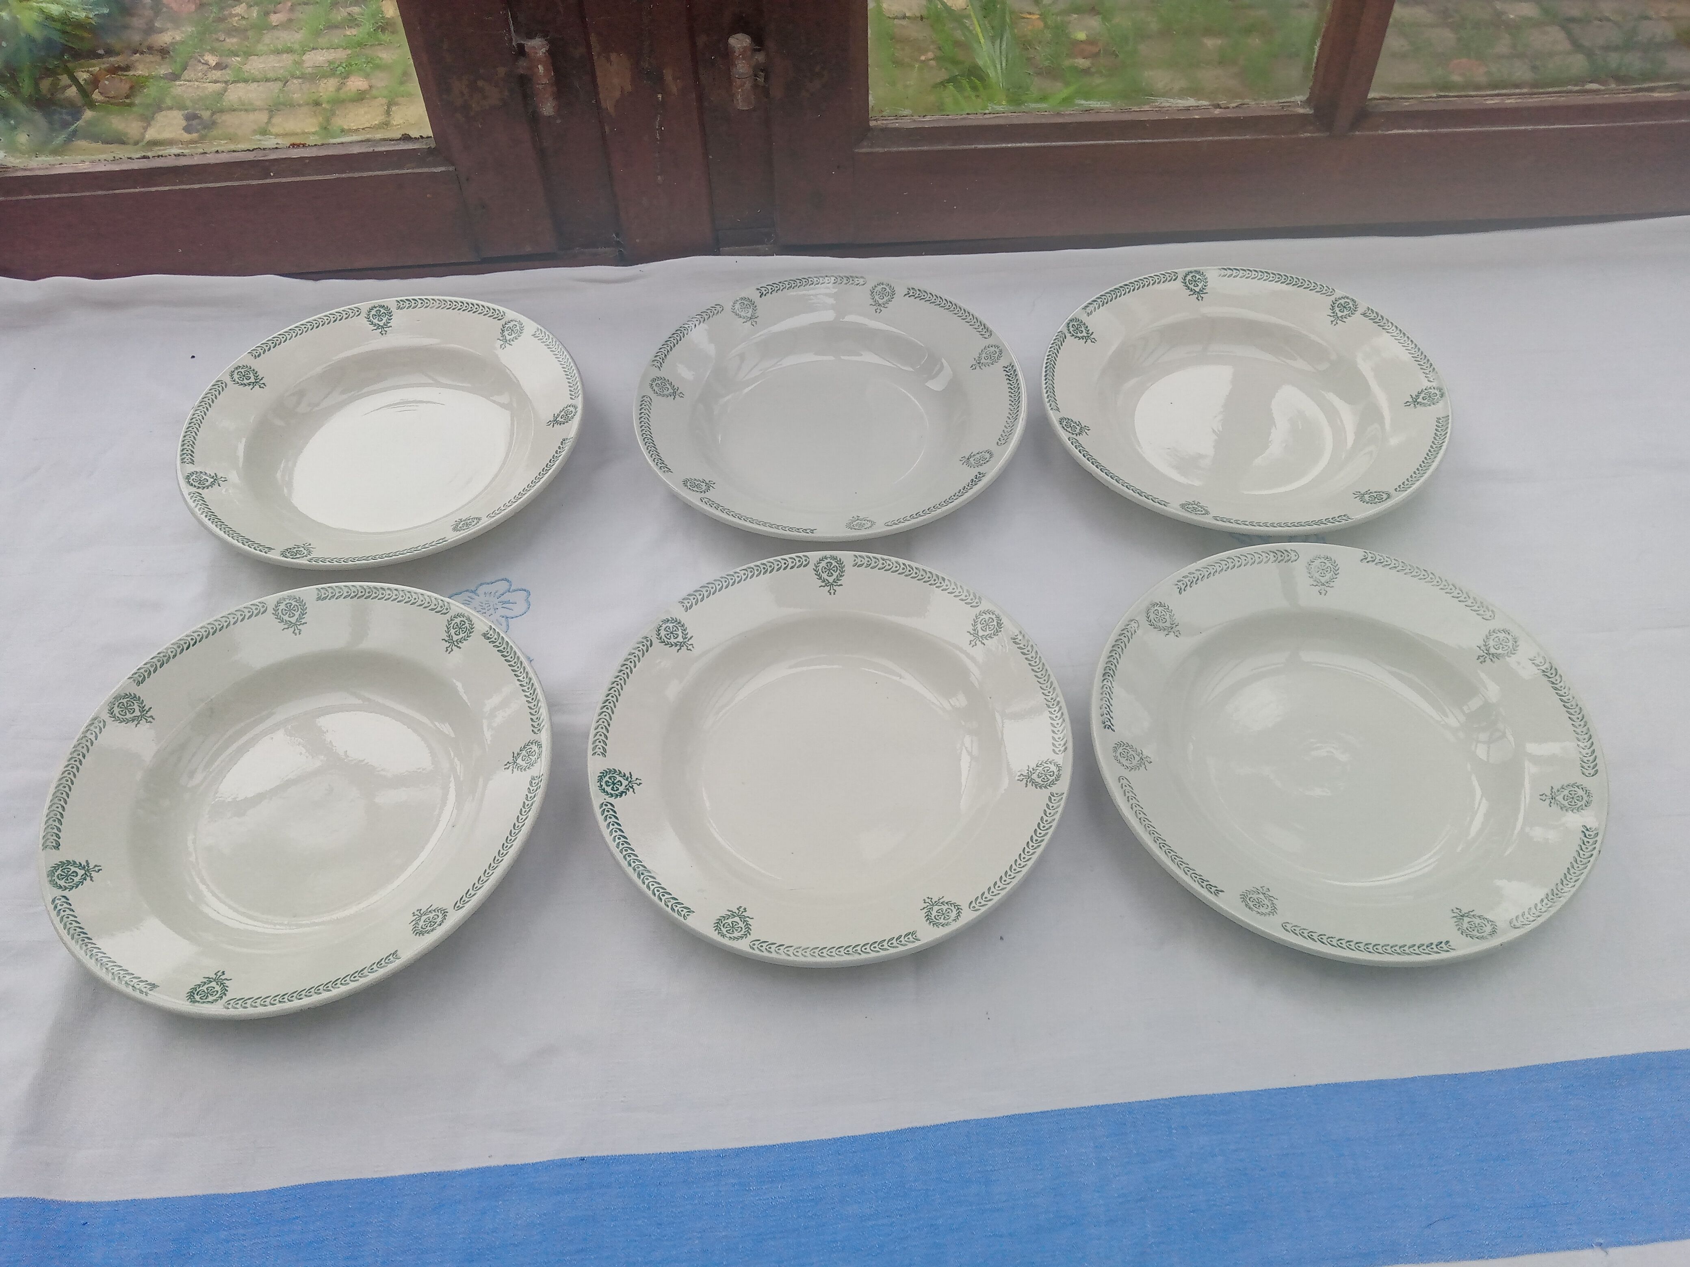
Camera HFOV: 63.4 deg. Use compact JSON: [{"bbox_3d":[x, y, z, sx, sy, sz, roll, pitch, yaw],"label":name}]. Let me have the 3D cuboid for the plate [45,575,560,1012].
[{"bbox_3d":[-0.256,0.079,0.659,0.233,0.038,0.233,-1,51,1],"label":"plate"}]

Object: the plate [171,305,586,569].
[{"bbox_3d":[-0.270,-0.115,0.817,0.233,0.038,0.233,-1,51,1],"label":"plate"}]

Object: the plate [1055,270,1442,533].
[{"bbox_3d":[0.234,-0.133,0.816,0.233,0.038,0.233,-1,51,1],"label":"plate"}]

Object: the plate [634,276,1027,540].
[{"bbox_3d":[-0.008,-0.130,0.822,0.233,0.038,0.233,-1,51,1],"label":"plate"}]

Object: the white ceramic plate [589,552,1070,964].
[{"bbox_3d":[-0.007,0.060,0.666,0.233,0.038,0.233,-1,51,1],"label":"white ceramic plate"}]

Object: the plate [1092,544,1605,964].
[{"bbox_3d":[0.236,0.058,0.660,0.233,0.038,0.233,-1,51,1],"label":"plate"}]

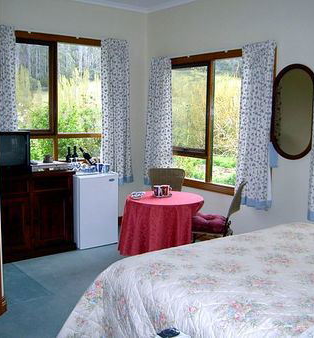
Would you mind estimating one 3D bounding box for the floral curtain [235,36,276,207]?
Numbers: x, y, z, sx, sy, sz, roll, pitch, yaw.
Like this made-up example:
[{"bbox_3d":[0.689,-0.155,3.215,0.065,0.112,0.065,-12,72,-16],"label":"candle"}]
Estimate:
[{"bbox_3d":[1.016,-0.439,4.561,0.120,1.670,0.460,-5,9,-37],"label":"floral curtain"}]

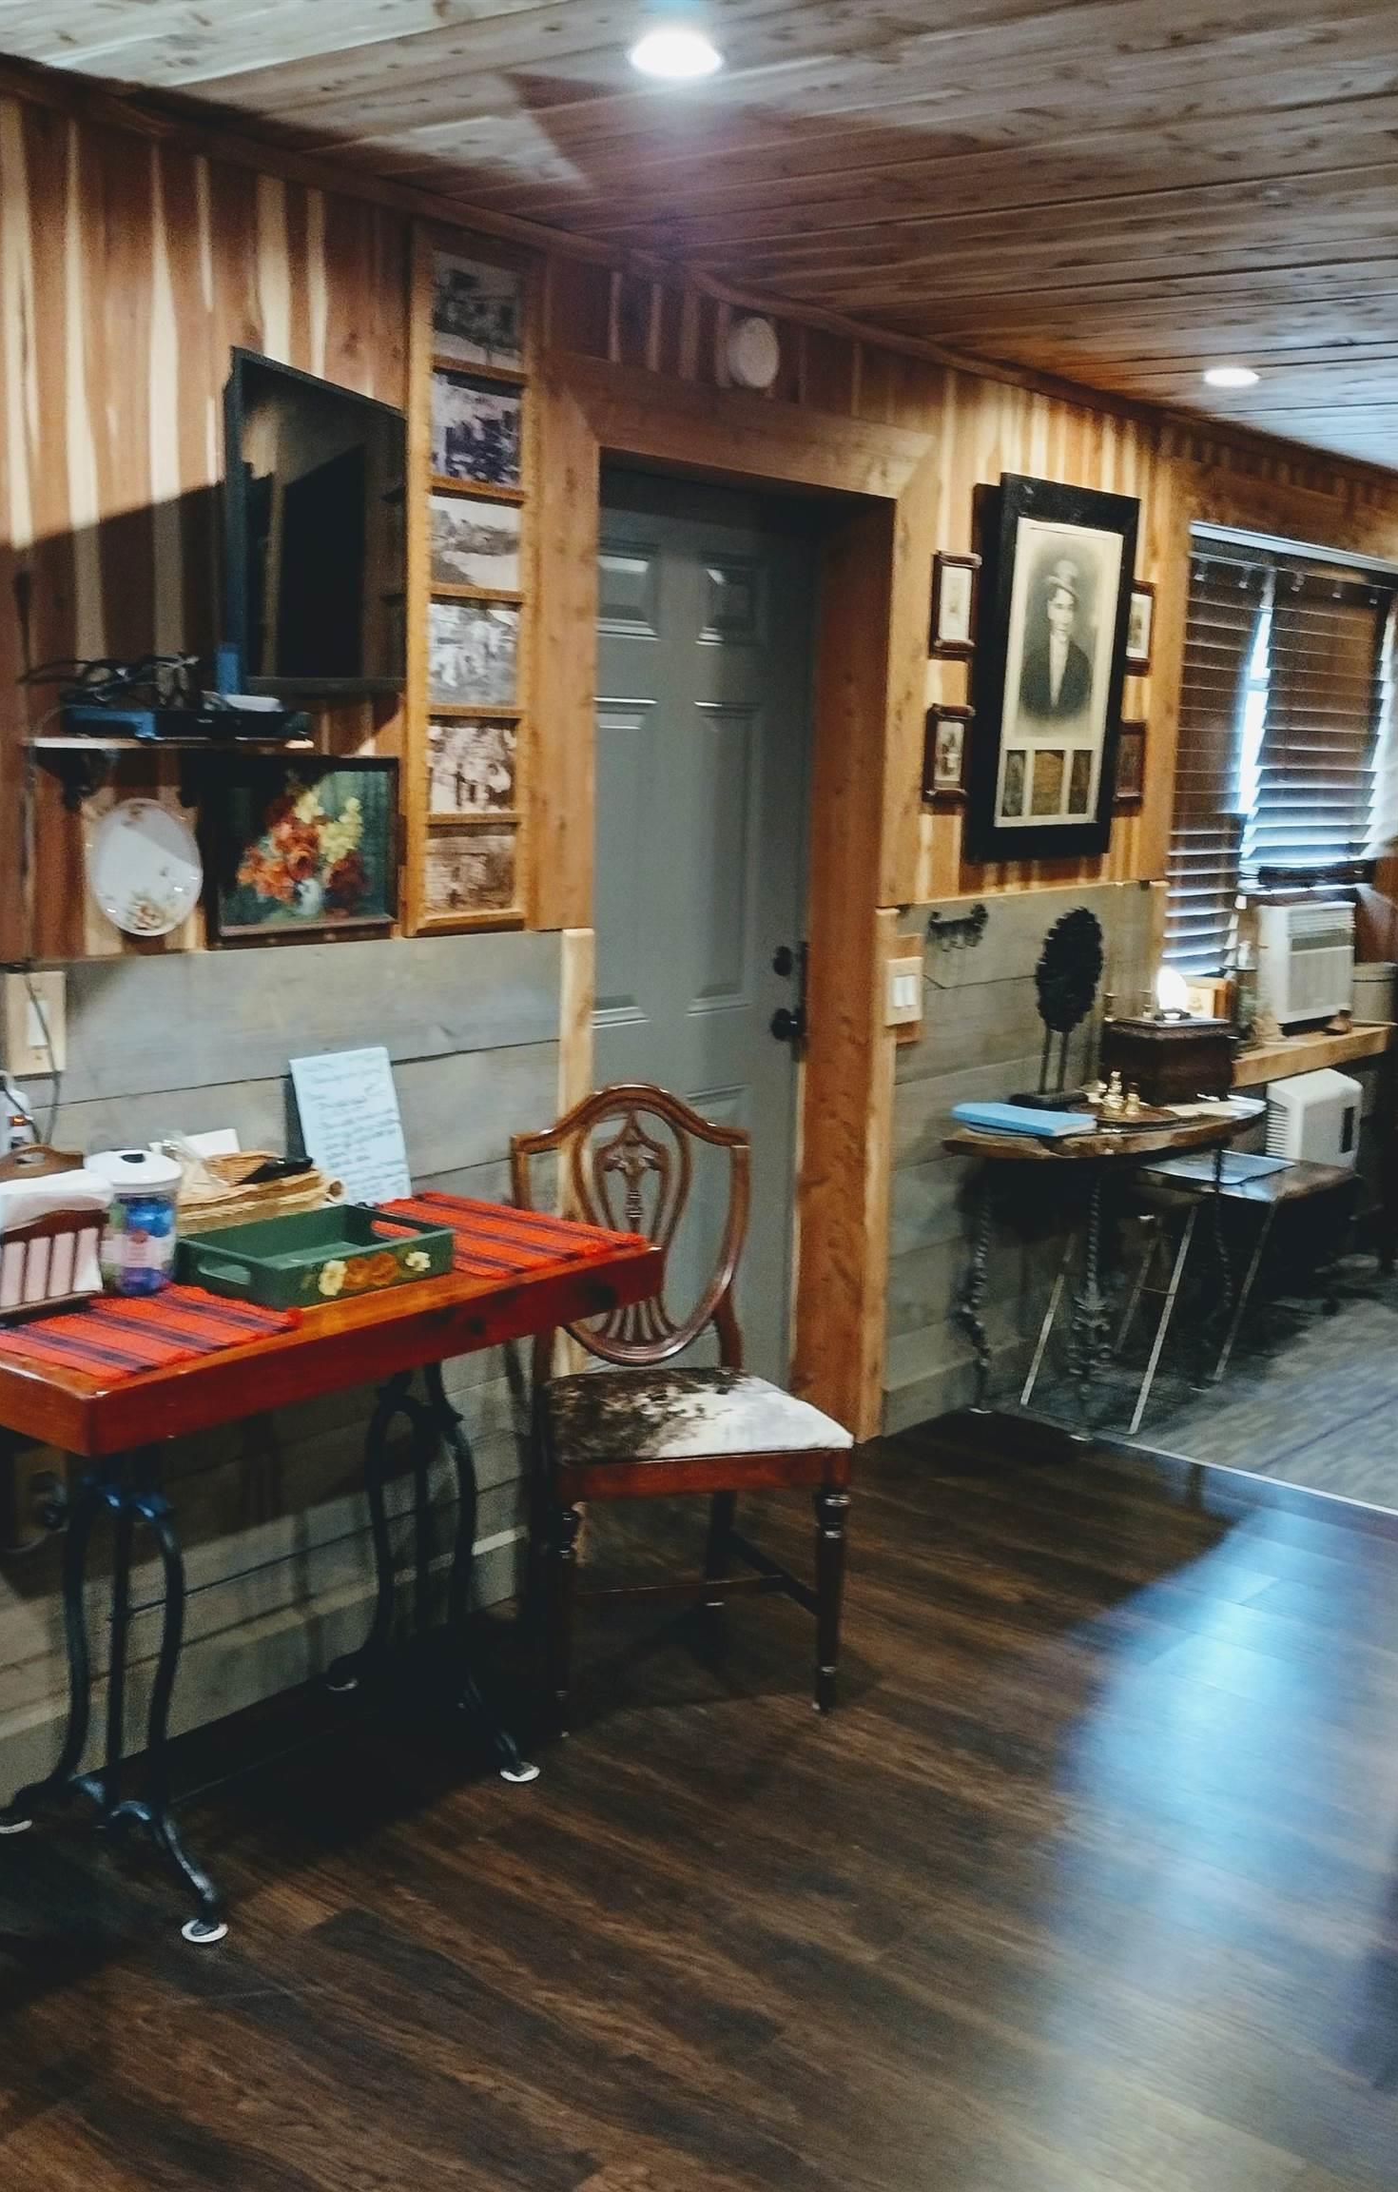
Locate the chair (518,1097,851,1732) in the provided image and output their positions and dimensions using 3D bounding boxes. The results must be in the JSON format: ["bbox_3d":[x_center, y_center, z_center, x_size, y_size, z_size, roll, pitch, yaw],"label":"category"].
[{"bbox_3d":[-0.060,0.495,3.812,0.490,0.960,0.535,-1,10,-18],"label":"chair"}]

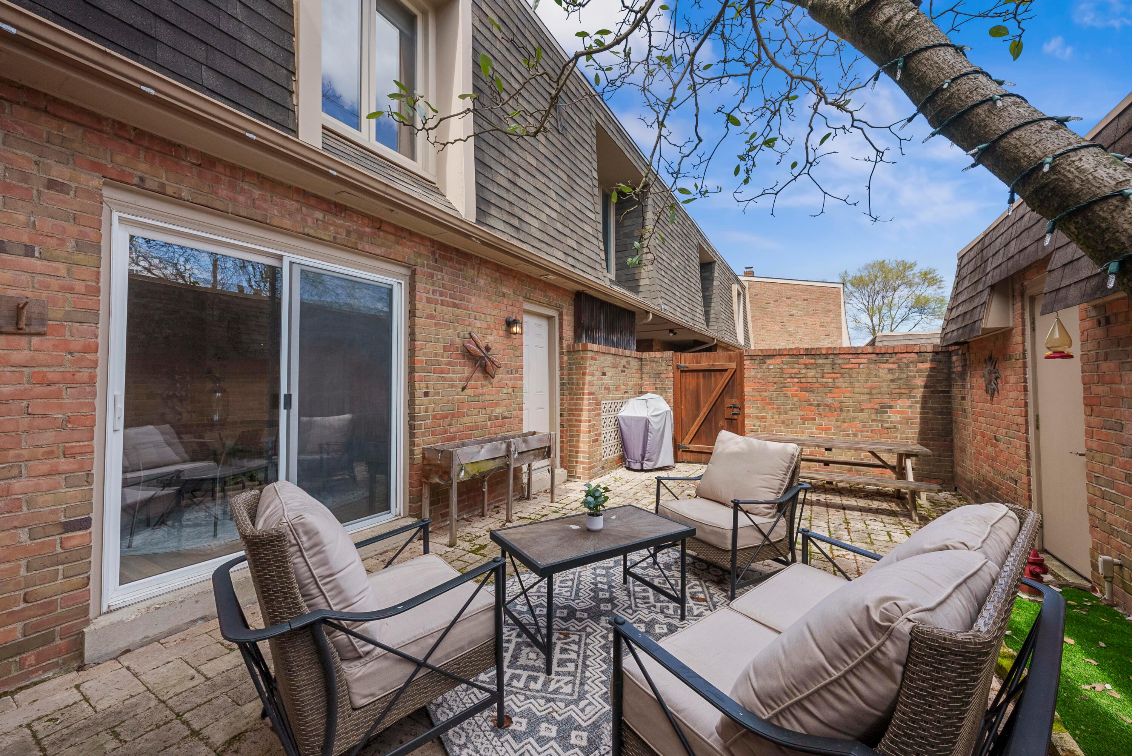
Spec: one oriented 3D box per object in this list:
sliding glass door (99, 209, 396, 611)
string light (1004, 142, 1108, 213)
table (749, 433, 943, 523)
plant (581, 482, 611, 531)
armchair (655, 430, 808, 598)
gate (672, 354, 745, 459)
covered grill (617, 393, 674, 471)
[{"bbox_3d":[-1.882,0.166,3.018,0.110,2.030,1.800,-1,-1,31],"label":"sliding glass door"},{"bbox_3d":[0.867,-0.355,0.780,0.140,0.100,0.110,-1,-1,34],"label":"string light"},{"bbox_3d":[3.027,1.089,5.128,1.820,0.740,1.350,-1,-1,31],"label":"table"},{"bbox_3d":[0.170,0.742,2.560,0.160,0.265,0.160,0,-1,0],"label":"plant"},{"bbox_3d":[1.210,0.895,3.210,0.850,0.920,0.740,1,-1,-33],"label":"armchair"},{"bbox_3d":[2.429,0.508,7.540,1.170,1.890,0.100,-1,-1,31],"label":"gate"},{"bbox_3d":[1.300,0.857,7.093,0.740,1.140,0.500,1,-1,-41],"label":"covered grill"}]

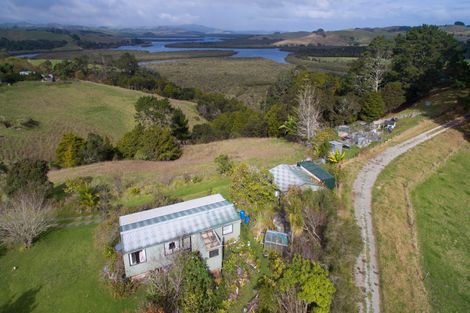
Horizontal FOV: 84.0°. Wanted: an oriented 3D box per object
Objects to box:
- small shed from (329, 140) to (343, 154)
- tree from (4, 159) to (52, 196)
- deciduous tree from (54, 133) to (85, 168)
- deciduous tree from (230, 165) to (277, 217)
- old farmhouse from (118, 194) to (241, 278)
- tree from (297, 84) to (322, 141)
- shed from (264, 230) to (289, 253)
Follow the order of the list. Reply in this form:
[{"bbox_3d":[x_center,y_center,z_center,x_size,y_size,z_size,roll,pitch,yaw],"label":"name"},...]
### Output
[{"bbox_3d":[17.750,-1.212,45.962,1.900,2.100,1.500,6,27,13],"label":"small shed"},{"bbox_3d":[-27.100,2.546,34.439,5.000,5.100,4.800,-21,33,-36],"label":"tree"},{"bbox_3d":[-32.600,-1.434,51.979,5.200,6.800,5.200,-17,31,-30],"label":"deciduous tree"},{"bbox_3d":[2.100,3.905,30.873,5.600,6.200,5.300,0,26,0],"label":"deciduous tree"},{"bbox_3d":[-5.093,7.615,25.919,10.940,3.500,7.160,-11,28,-21],"label":"old farmhouse"},{"bbox_3d":[15.200,-8.580,53.152,5.000,11.800,5.000,8,27,15],"label":"tree"},{"bbox_3d":[4.000,8.627,25.616,2.200,1.950,1.500,5,27,11],"label":"shed"}]

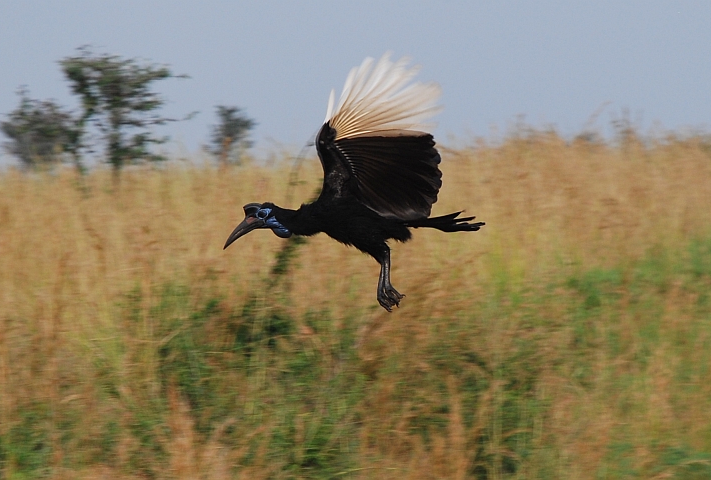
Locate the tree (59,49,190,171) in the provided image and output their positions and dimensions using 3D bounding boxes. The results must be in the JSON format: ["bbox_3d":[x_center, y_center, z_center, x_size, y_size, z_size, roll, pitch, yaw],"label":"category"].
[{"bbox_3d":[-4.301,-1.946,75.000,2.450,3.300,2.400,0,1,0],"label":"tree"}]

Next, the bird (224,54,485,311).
[{"bbox_3d":[-0.004,-0.221,15.500,1.000,0.980,0.950,0,0,0],"label":"bird"}]

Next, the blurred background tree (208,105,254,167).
[{"bbox_3d":[-3.540,-2.470,115.000,1.450,2.800,1.400,0,1,0],"label":"blurred background tree"}]

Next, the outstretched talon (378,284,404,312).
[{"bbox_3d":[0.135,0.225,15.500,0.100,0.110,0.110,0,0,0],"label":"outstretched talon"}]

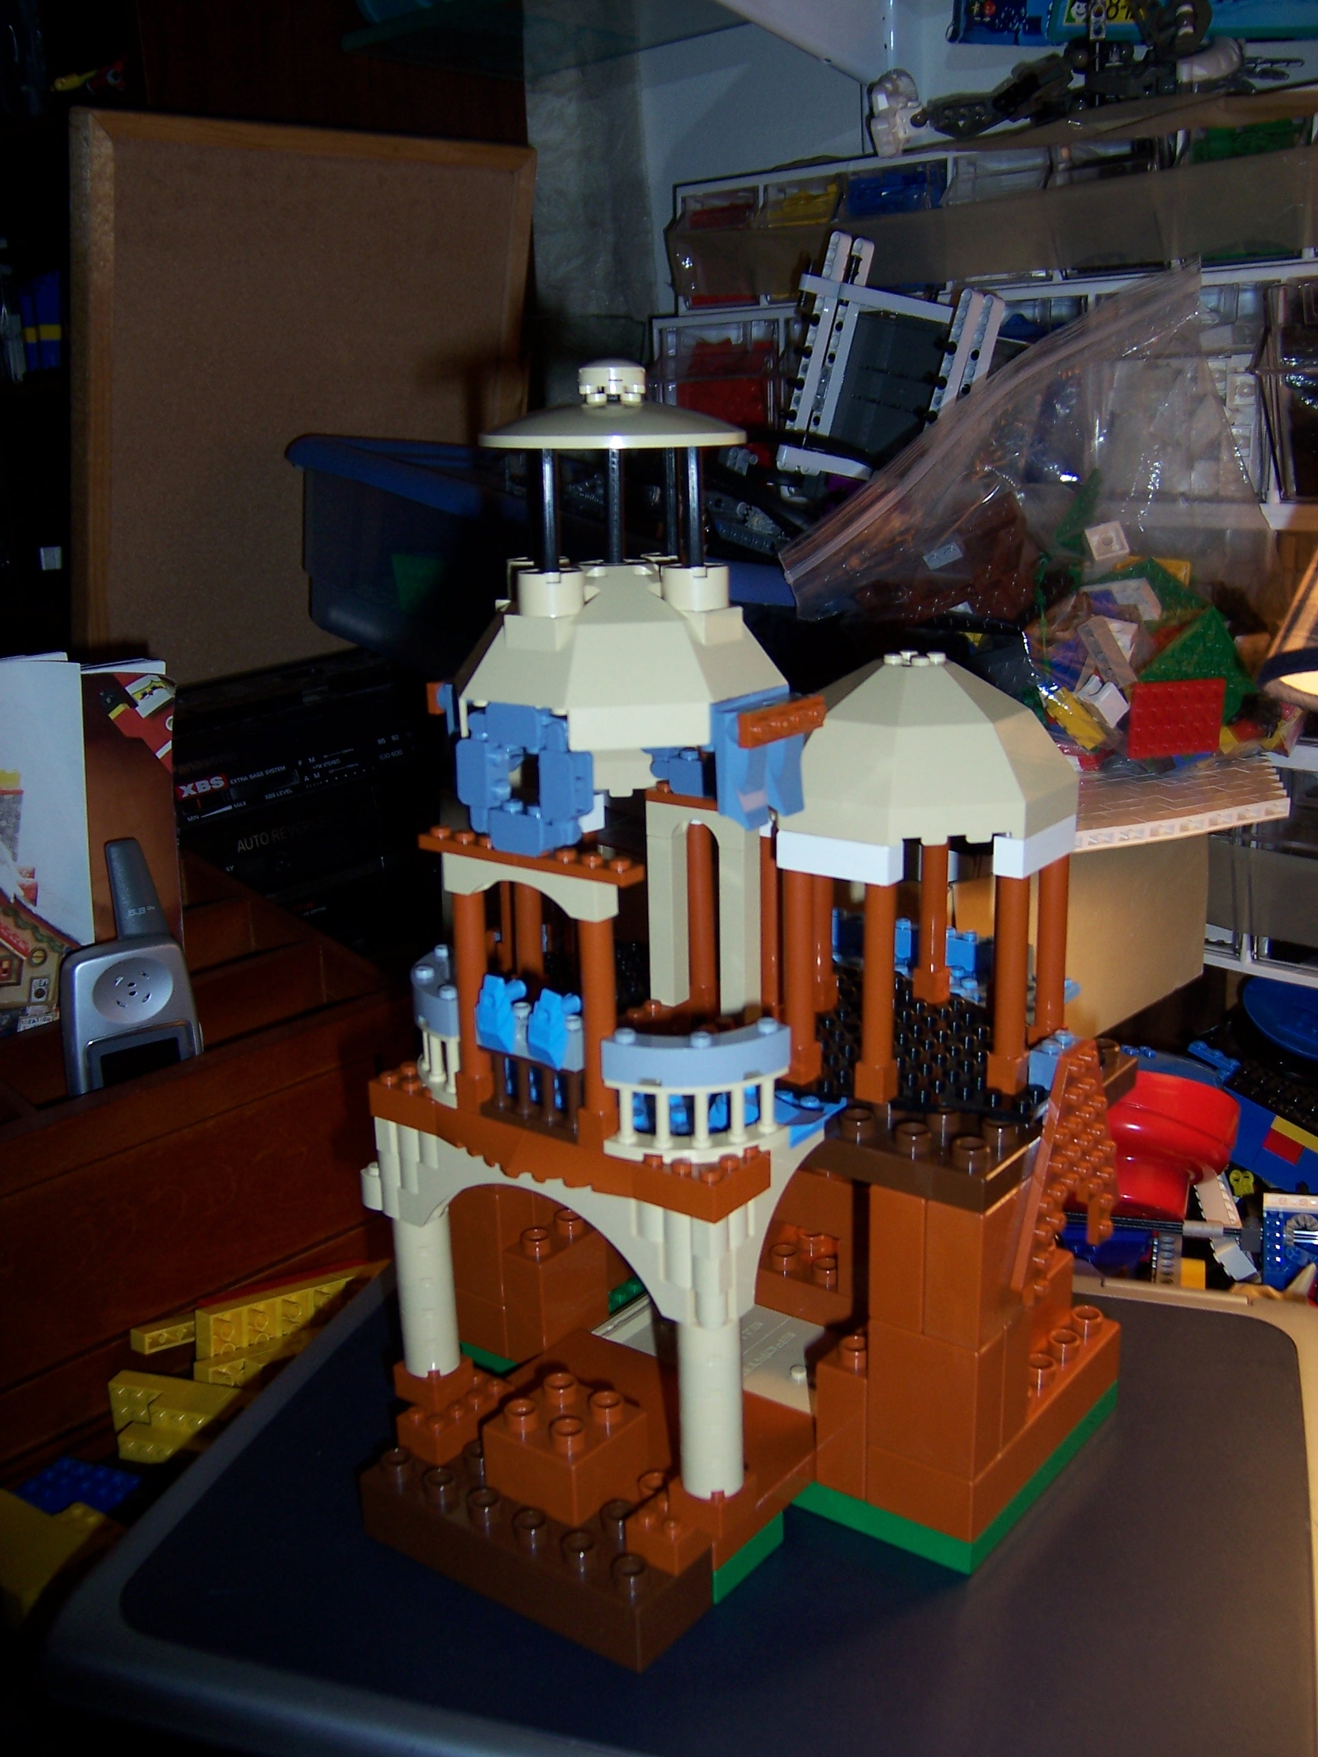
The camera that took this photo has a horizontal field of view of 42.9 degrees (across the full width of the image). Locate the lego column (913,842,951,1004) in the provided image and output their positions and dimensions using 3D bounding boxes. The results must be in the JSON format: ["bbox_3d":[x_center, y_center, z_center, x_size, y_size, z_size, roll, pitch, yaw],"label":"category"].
[{"bbox_3d":[0.081,0.008,0.497,0.008,0.058,0.008,11,20,36],"label":"lego column"}]

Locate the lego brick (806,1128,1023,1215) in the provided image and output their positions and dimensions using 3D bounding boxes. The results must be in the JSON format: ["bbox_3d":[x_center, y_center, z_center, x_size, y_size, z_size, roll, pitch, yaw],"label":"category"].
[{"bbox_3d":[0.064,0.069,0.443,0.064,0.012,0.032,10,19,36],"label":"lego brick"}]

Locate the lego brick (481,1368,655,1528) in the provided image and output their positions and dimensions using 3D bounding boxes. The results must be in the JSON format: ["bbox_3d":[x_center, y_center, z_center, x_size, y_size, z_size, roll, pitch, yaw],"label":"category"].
[{"bbox_3d":[-0.025,0.151,0.451,0.032,0.023,0.032,11,20,36],"label":"lego brick"}]

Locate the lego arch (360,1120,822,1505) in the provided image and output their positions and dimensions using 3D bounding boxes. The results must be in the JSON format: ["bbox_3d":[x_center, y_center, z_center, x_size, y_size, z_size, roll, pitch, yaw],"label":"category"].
[{"bbox_3d":[-0.019,0.103,0.455,0.120,0.079,0.049,10,19,36],"label":"lego arch"}]

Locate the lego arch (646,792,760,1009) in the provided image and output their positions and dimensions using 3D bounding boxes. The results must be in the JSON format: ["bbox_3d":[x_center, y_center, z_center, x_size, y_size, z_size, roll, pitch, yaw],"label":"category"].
[{"bbox_3d":[0.012,0.008,0.466,0.033,0.058,0.008,11,20,36],"label":"lego arch"}]

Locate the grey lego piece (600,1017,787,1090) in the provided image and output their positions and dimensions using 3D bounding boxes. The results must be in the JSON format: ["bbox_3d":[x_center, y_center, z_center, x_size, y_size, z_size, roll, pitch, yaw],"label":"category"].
[{"bbox_3d":[0.010,0.042,0.400,0.045,0.011,0.015,-3,16,-7],"label":"grey lego piece"}]

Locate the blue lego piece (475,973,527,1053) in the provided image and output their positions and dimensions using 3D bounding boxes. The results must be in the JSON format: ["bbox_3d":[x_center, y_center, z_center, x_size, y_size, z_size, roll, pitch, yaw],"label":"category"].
[{"bbox_3d":[-0.039,0.034,0.412,0.007,0.018,0.011,10,19,36],"label":"blue lego piece"}]

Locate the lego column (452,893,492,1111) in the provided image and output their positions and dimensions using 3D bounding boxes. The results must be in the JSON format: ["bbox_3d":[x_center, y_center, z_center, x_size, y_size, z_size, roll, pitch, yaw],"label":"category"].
[{"bbox_3d":[-0.047,0.030,0.422,0.008,0.058,0.008,-1,15,0],"label":"lego column"}]

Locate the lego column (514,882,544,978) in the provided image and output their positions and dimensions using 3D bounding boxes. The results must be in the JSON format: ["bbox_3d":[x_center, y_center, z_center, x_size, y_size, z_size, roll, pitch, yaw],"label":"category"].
[{"bbox_3d":[-0.038,0.010,0.499,0.008,0.058,0.008,11,20,36],"label":"lego column"}]

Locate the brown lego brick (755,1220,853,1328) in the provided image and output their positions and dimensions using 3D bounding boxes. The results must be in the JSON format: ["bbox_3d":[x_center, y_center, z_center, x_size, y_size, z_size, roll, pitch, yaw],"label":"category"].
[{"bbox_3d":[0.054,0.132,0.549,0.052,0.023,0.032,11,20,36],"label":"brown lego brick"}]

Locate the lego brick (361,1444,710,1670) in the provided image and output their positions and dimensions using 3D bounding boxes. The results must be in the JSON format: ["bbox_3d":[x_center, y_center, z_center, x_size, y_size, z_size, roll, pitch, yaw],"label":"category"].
[{"bbox_3d":[-0.033,0.174,0.445,0.096,0.024,0.032,10,19,36],"label":"lego brick"}]

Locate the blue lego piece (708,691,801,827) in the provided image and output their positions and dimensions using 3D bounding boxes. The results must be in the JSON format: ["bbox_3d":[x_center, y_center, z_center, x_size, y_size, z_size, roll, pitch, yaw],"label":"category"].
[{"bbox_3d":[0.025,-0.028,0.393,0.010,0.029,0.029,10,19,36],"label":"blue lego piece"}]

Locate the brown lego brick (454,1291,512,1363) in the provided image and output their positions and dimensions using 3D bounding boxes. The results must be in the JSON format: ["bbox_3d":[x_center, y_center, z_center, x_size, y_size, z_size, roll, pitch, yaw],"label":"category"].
[{"bbox_3d":[-0.051,0.138,0.550,0.032,0.019,0.032,10,19,36],"label":"brown lego brick"}]

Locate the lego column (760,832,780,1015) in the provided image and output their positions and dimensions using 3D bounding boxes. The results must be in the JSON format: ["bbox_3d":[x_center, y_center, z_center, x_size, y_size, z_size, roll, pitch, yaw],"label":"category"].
[{"bbox_3d":[0.033,0.017,0.477,0.008,0.058,0.008,-1,16,0],"label":"lego column"}]

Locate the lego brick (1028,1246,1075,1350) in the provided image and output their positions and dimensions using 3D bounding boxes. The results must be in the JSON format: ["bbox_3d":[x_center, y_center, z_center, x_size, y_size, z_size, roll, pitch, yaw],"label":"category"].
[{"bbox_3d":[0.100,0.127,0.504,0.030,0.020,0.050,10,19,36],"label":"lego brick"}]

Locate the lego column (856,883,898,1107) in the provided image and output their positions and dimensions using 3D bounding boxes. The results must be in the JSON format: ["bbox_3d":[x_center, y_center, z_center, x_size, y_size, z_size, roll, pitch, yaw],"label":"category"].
[{"bbox_3d":[0.056,0.028,0.428,0.008,0.058,0.008,11,20,36],"label":"lego column"}]

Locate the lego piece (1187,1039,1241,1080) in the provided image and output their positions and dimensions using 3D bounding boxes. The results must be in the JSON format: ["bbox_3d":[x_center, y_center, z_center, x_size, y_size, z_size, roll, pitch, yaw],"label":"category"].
[{"bbox_3d":[0.244,0.080,0.738,0.024,0.005,0.016,31,52,31],"label":"lego piece"}]

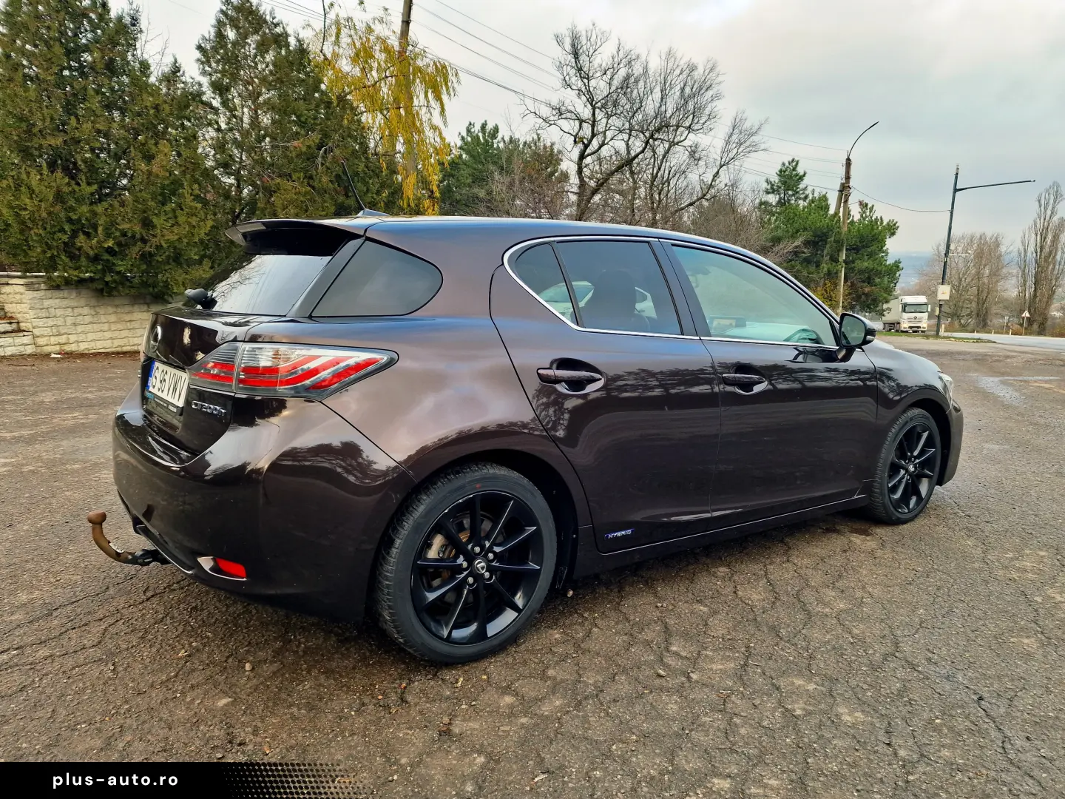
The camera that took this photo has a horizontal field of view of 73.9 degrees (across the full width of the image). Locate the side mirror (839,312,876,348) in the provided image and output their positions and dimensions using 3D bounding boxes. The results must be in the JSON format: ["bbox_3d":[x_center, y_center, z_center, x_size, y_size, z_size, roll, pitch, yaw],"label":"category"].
[{"bbox_3d":[1.393,-0.301,3.044,0.110,0.148,0.180,-2,8,-21],"label":"side mirror"}]

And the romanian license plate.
[{"bbox_3d":[-1.237,-0.052,2.400,0.020,0.120,0.520,6,3,-37],"label":"romanian license plate"}]

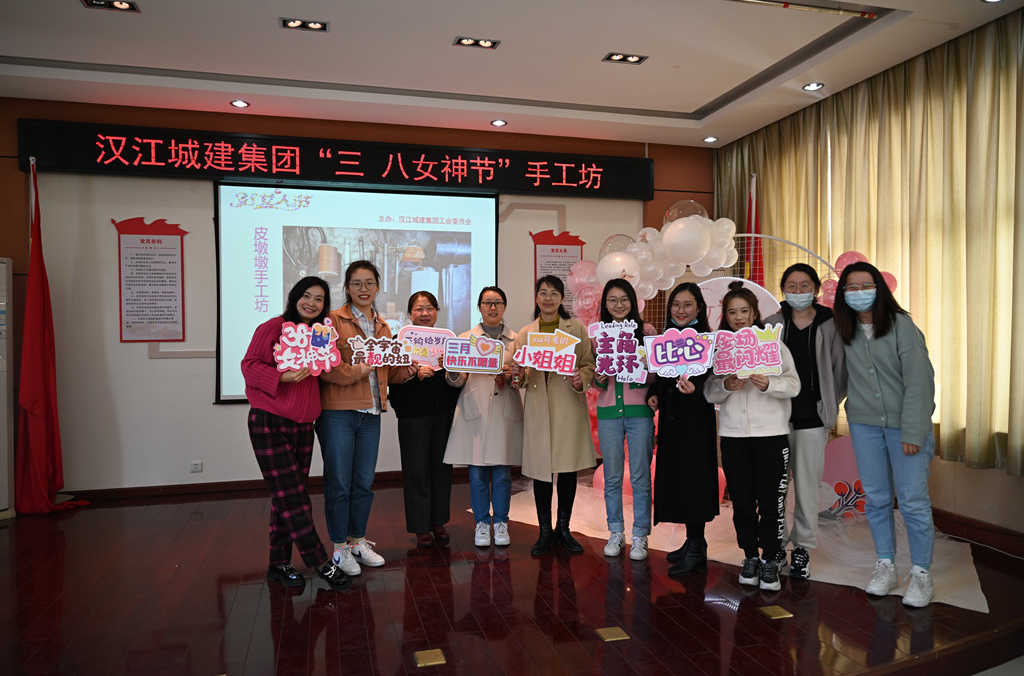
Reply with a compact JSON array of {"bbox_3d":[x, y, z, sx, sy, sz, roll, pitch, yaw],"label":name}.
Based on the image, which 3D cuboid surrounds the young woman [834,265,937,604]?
[{"bbox_3d":[1.861,0.458,3.400,0.490,1.674,0.390,0,1,35],"label":"young woman"}]

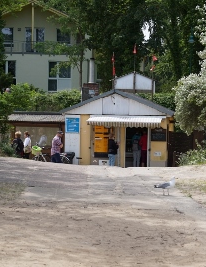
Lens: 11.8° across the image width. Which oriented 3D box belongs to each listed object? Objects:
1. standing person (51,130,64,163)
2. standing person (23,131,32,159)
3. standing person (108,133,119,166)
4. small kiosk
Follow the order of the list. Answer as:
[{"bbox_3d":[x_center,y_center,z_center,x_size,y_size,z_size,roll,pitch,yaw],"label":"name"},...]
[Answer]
[{"bbox_3d":[-1.730,0.780,38.300,0.440,1.720,0.500,0,1,-6],"label":"standing person"},{"bbox_3d":[-2.900,0.760,38.600,0.340,1.670,0.460,0,1,18],"label":"standing person"},{"bbox_3d":[0.440,0.824,40.200,0.420,1.680,0.480,0,1,-22],"label":"standing person"},{"bbox_3d":[0.630,-0.060,42.600,4.700,3.500,4.200,0,1,0],"label":"small kiosk"}]

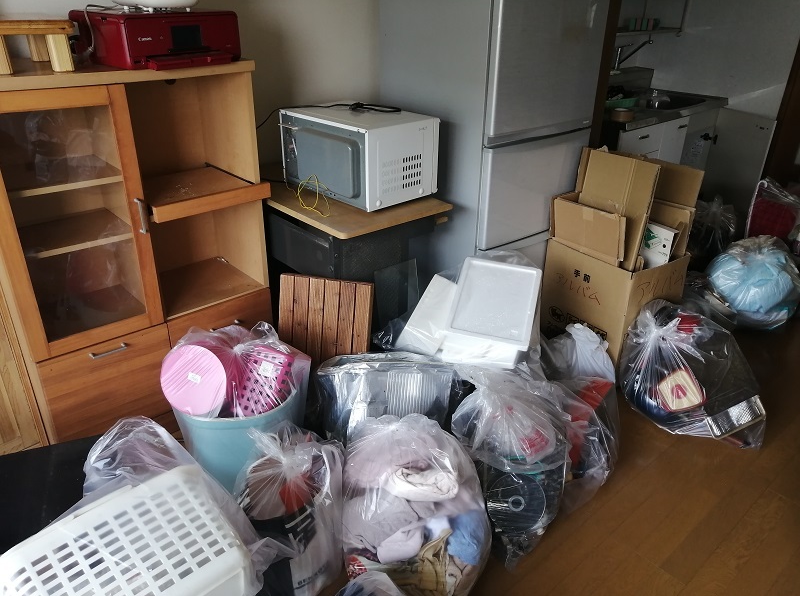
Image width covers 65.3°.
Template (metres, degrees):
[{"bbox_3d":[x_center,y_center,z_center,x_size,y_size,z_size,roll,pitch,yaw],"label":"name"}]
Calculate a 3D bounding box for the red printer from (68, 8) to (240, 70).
[{"bbox_3d":[-0.764,-0.831,1.993,0.335,0.140,0.379,21,33,36],"label":"red printer"}]

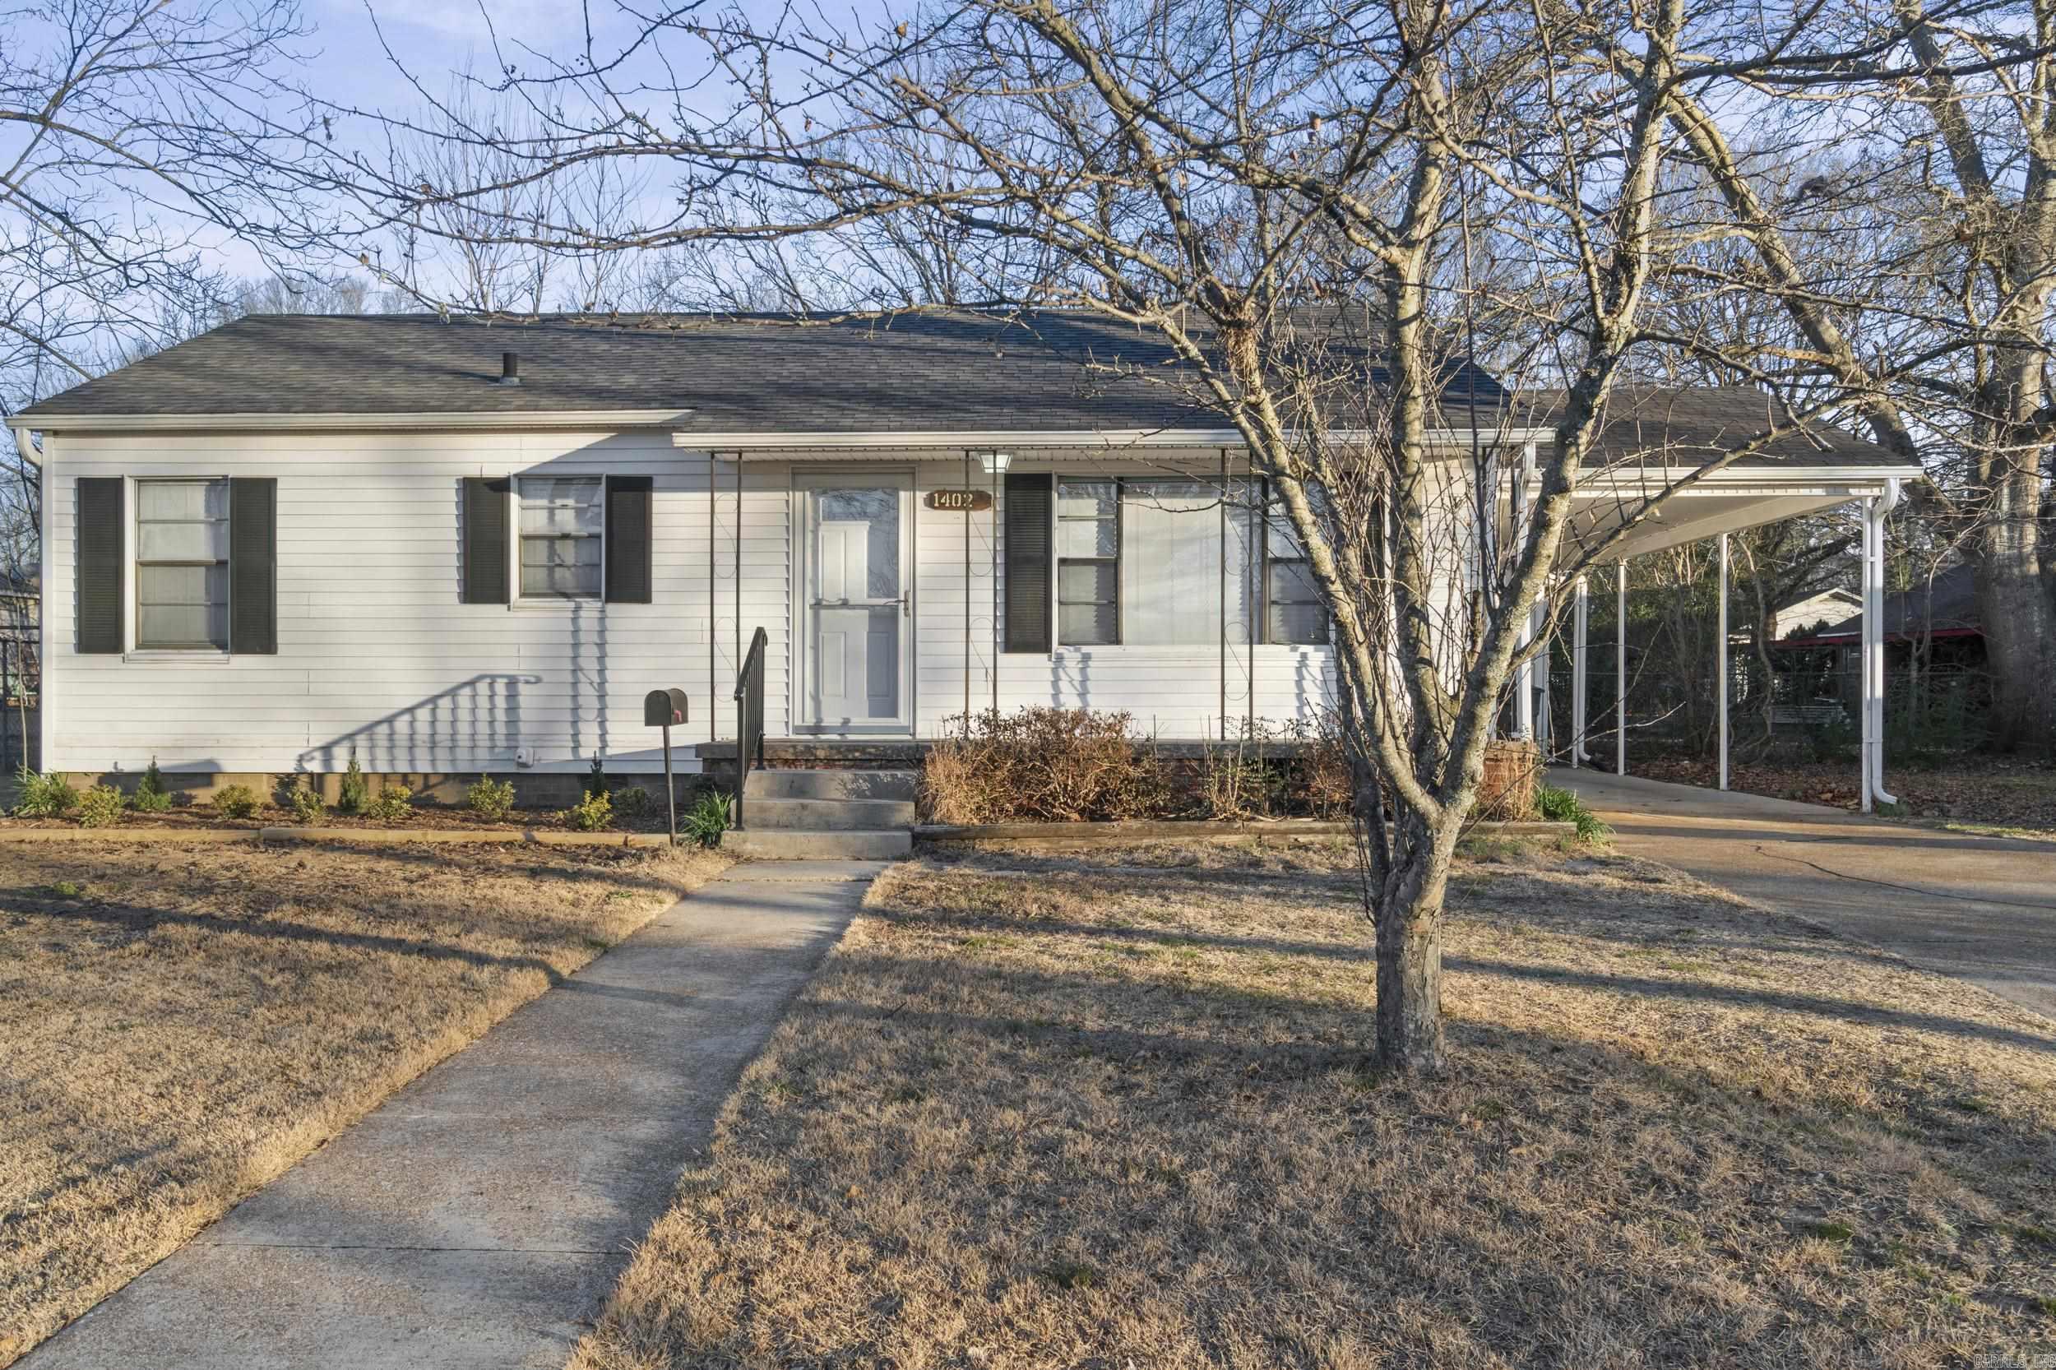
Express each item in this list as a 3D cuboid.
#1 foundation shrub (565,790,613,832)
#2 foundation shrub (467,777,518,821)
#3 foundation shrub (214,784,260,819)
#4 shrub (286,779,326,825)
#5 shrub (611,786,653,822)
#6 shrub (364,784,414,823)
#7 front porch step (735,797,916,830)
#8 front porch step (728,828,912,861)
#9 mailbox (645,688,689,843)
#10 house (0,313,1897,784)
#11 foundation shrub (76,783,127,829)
[{"bbox_3d":[-2.992,0.865,10.500,0.328,0.285,0.305,0,0,2],"label":"foundation shrub"},{"bbox_3d":[-3.984,0.841,11.450,0.370,0.322,0.344,0,0,2],"label":"foundation shrub"},{"bbox_3d":[-5.900,0.875,11.500,0.359,0.264,0.334,0,0,2],"label":"foundation shrub"},{"bbox_3d":[-5.180,0.835,11.050,0.288,0.334,0.268,0,0,2],"label":"shrub"},{"bbox_3d":[-2.863,0.866,11.150,0.302,0.267,0.281,0,0,2],"label":"shrub"},{"bbox_3d":[-4.617,0.860,11.150,0.372,0.279,0.346,0,0,2],"label":"shrub"},{"bbox_3d":[-1.354,0.867,10.390,1.210,0.185,0.300,0,0,2],"label":"front porch step"},{"bbox_3d":[-1.357,1.043,10.120,1.220,0.180,0.300,0,0,2],"label":"front porch step"},{"bbox_3d":[-2.262,0.515,9.700,0.180,0.985,0.470,0,0,2],"label":"mailbox"},{"bbox_3d":[-0.420,-1.340,14.950,14.650,4.640,7.850,0,0,2],"label":"house"},{"bbox_3d":[-6.516,0.848,10.850,0.362,0.317,0.336,0,0,2],"label":"foundation shrub"}]

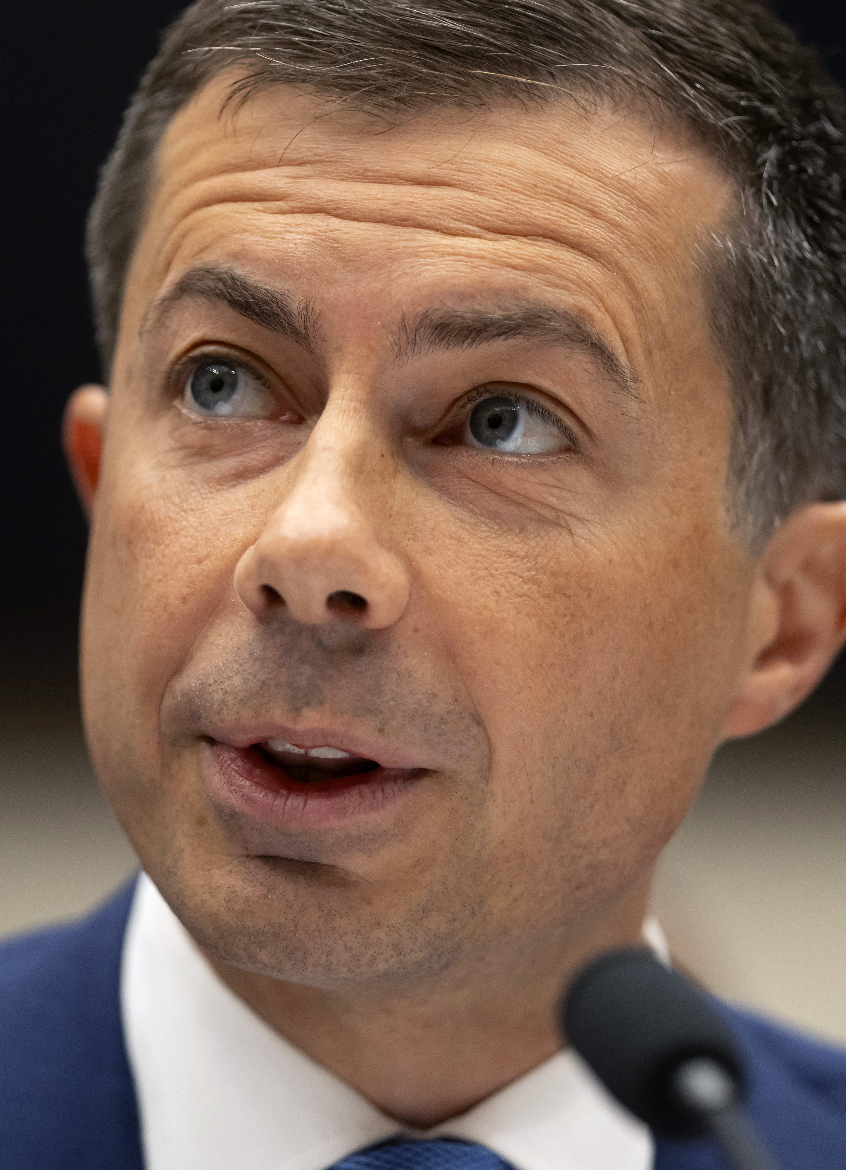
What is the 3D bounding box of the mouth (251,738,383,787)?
[{"bbox_3d":[-0.023,0.038,1.390,0.030,0.011,0.014,8,-7,18],"label":"mouth"}]

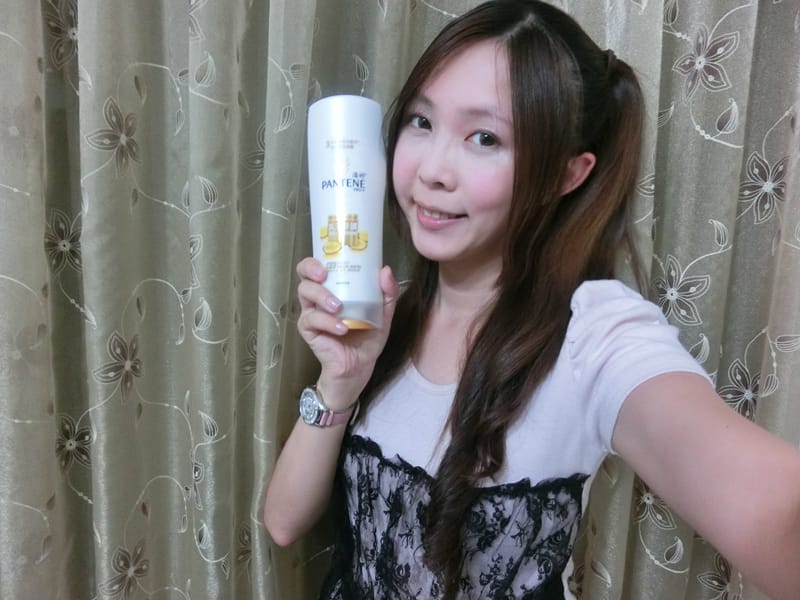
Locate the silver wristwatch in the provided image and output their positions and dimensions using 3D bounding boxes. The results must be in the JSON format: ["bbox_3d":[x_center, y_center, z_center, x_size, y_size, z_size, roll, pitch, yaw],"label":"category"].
[{"bbox_3d":[-0.064,0.098,0.517,0.047,0.035,0.052,4,25,-38],"label":"silver wristwatch"}]

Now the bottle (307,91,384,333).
[{"bbox_3d":[-0.046,-0.074,0.490,0.069,0.197,0.046,-1,0,5],"label":"bottle"}]

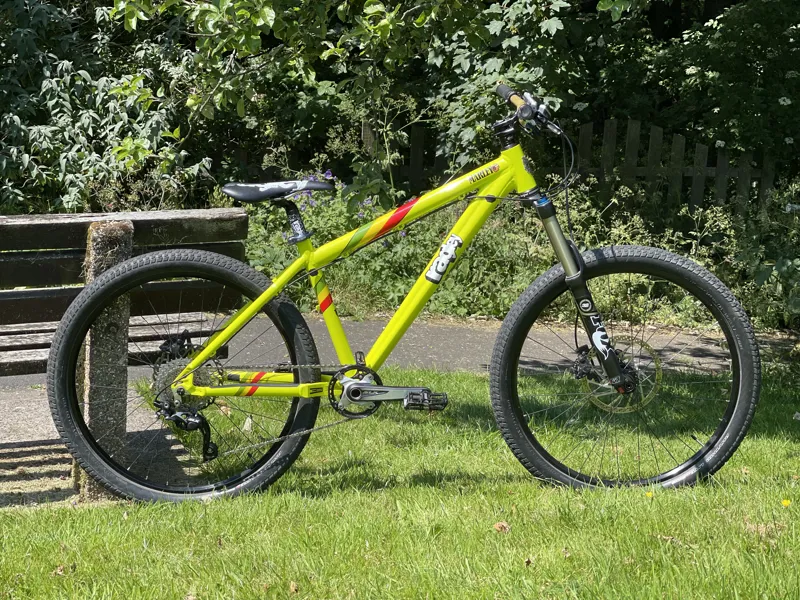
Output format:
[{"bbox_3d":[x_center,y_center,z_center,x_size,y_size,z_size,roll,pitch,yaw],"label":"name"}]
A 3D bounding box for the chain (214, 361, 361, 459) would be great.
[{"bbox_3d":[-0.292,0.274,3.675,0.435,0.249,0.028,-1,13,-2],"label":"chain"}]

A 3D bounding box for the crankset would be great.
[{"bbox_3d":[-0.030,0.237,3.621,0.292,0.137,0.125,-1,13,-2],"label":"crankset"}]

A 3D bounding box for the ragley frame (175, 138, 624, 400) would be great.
[{"bbox_3d":[0.010,-0.077,3.653,1.129,0.633,0.170,-1,13,-2],"label":"ragley frame"}]

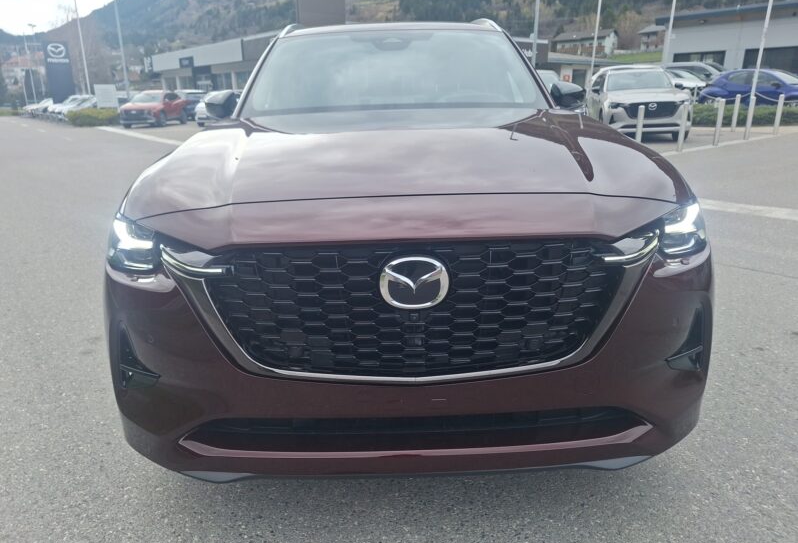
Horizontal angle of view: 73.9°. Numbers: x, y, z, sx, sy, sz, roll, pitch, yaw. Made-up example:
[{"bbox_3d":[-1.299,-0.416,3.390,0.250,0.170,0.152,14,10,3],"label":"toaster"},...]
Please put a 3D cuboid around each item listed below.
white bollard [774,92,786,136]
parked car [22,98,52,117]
[{"bbox_3d":[9.048,-3.714,12.586,0.085,0.900,0.085,-1,19,0],"label":"white bollard"},{"bbox_3d":[-32.546,-15.215,49.251,1.820,1.580,4.400,5,20,20],"label":"parked car"}]

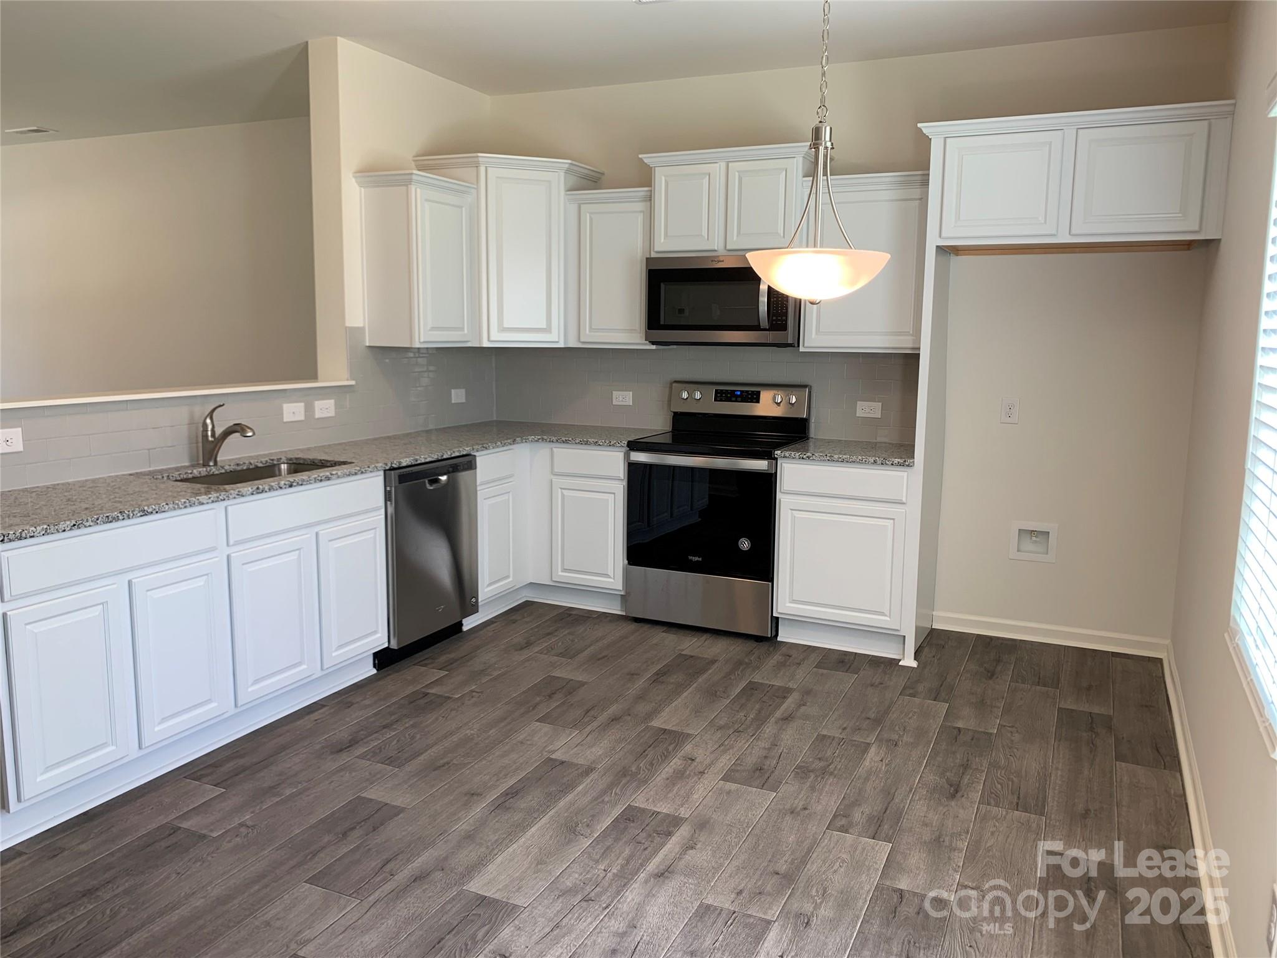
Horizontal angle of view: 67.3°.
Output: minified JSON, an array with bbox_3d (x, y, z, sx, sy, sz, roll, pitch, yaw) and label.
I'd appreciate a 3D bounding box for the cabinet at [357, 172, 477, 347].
[{"bbox_3d":[-1.042,-1.048,4.689,0.355,0.790,0.565,5,10,25],"label":"cabinet"}]

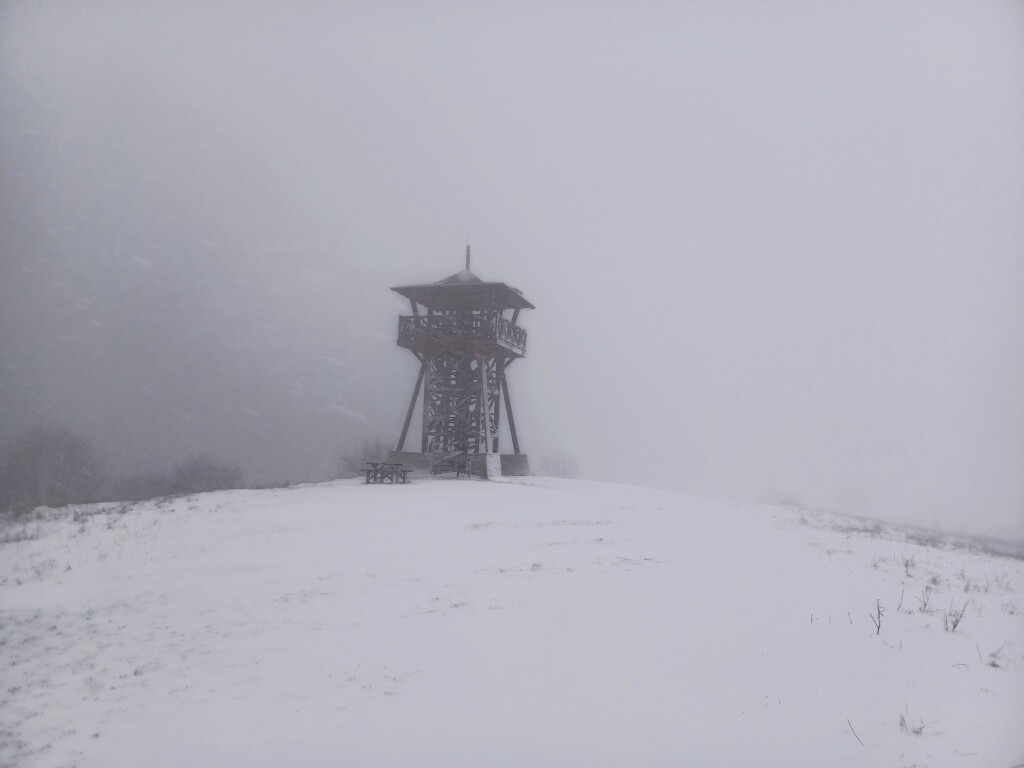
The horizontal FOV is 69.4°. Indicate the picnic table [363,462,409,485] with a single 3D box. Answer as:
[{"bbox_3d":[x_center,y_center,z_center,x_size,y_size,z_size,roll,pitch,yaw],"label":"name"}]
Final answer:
[{"bbox_3d":[-4.680,3.376,27.800,1.600,0.760,1.500,0,-6,17],"label":"picnic table"}]

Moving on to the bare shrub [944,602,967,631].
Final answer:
[{"bbox_3d":[4.694,2.447,7.800,0.260,0.340,0.220,2,-5,0],"label":"bare shrub"}]

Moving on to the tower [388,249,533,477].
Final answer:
[{"bbox_3d":[-2.249,-1.178,35.318,5.382,11.095,5.382,0,-6,17],"label":"tower"}]

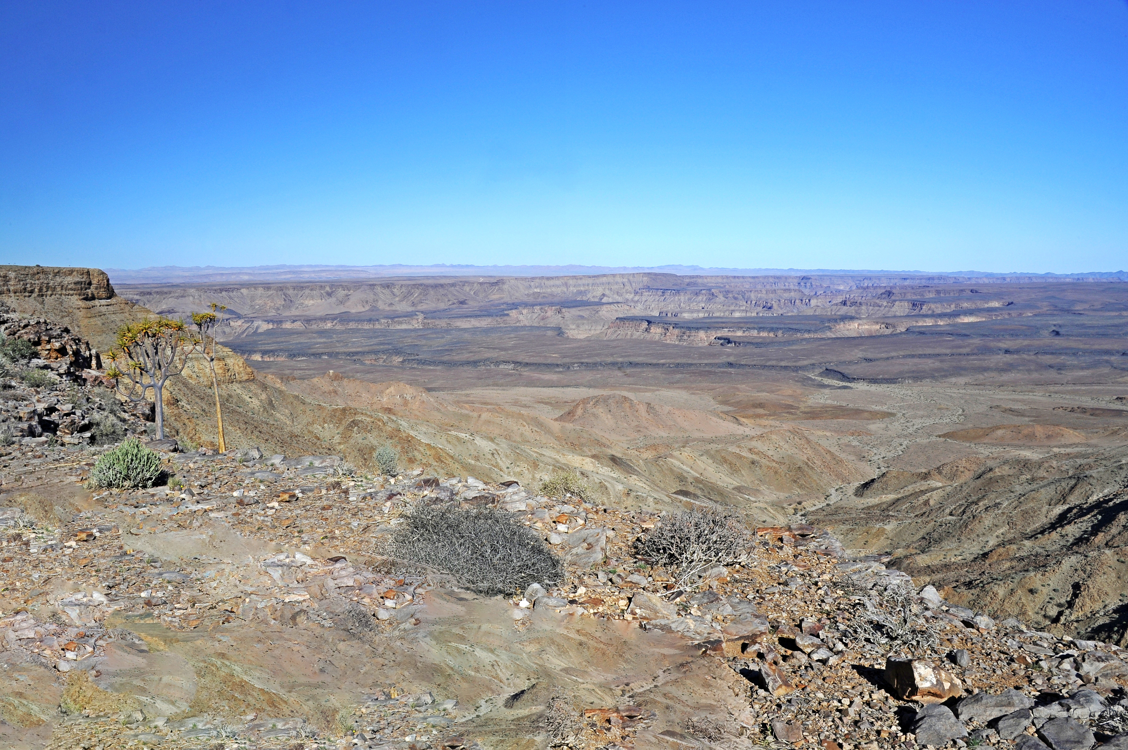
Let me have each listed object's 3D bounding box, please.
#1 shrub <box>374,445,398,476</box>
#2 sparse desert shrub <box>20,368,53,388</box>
[{"bbox_3d":[-3.045,1.454,15.000,0.399,0.482,0.379,-1,7,-12],"label":"shrub"},{"bbox_3d":[-16.839,0.102,28.000,0.918,0.585,0.780,-4,8,-31],"label":"sparse desert shrub"}]

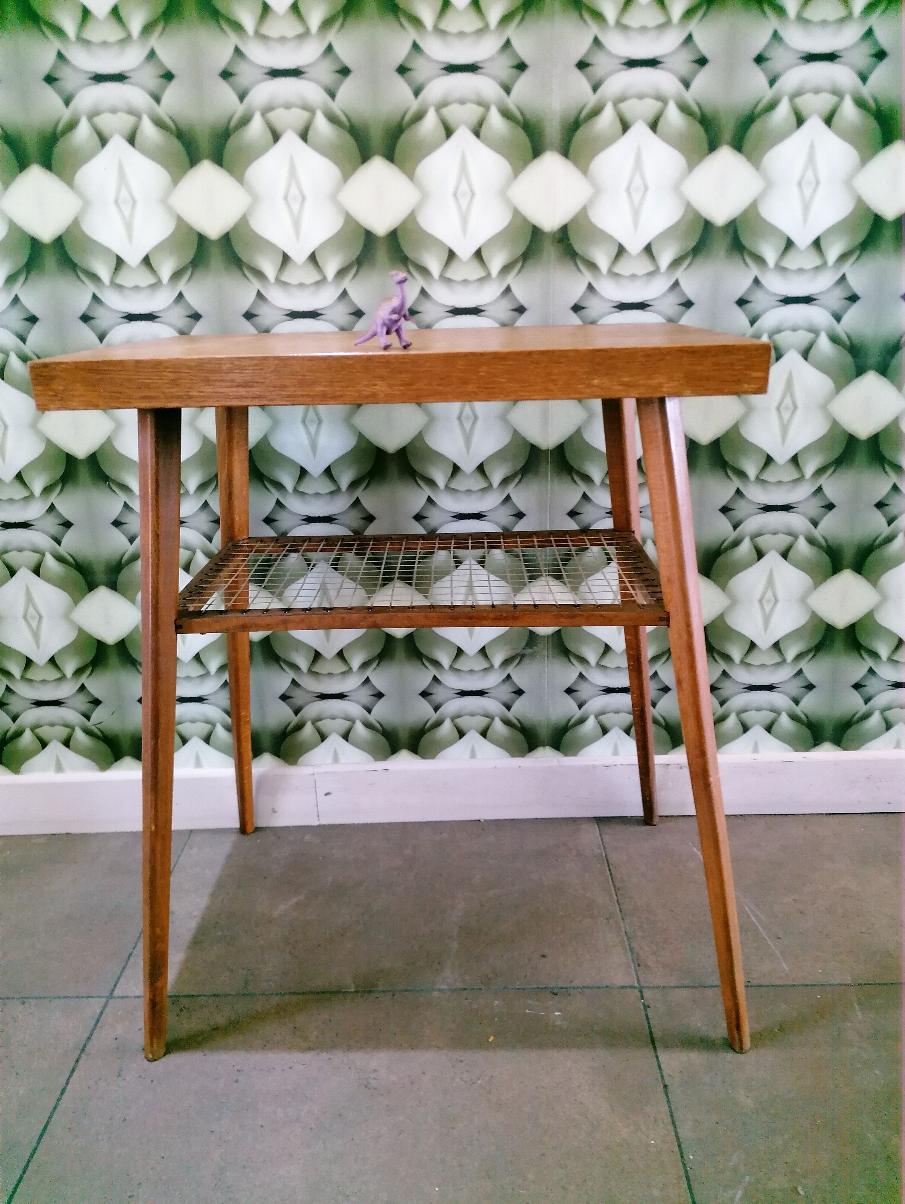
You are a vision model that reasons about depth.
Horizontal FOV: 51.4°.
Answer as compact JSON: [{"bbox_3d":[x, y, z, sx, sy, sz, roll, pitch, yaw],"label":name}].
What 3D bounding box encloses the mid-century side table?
[{"bbox_3d":[-0.022,0.066,1.058,0.618,0.697,0.436,-1,19,1],"label":"mid-century side table"}]

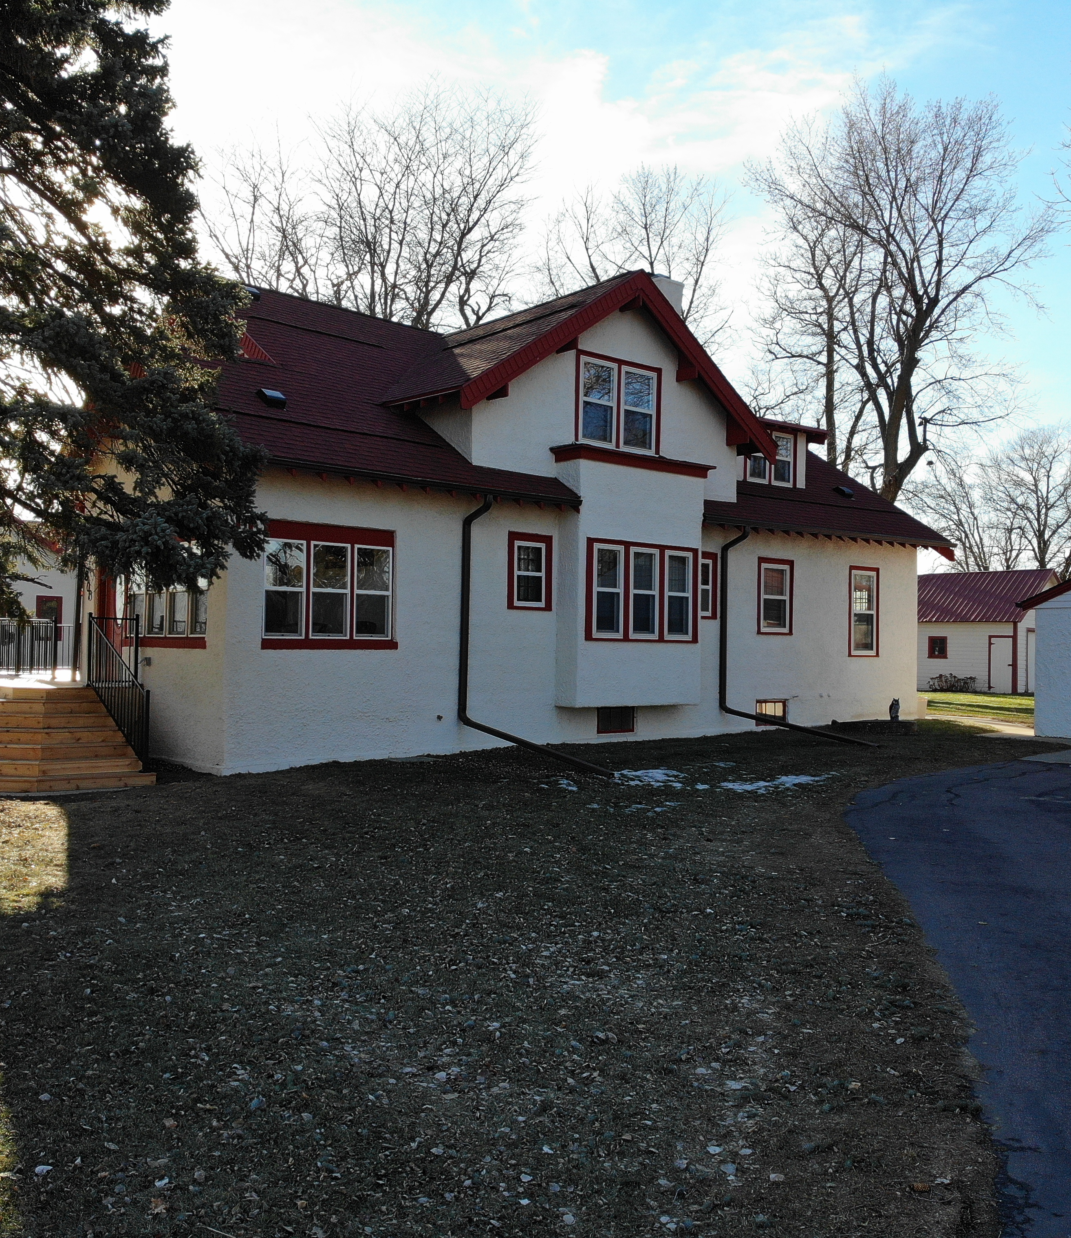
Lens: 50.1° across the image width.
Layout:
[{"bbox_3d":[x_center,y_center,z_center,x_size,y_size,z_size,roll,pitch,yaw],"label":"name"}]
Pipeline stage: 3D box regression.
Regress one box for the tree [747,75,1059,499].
[{"bbox_3d":[11.733,-7.401,36.715,9.675,20.081,9.675,0,-2,18],"label":"tree"}]

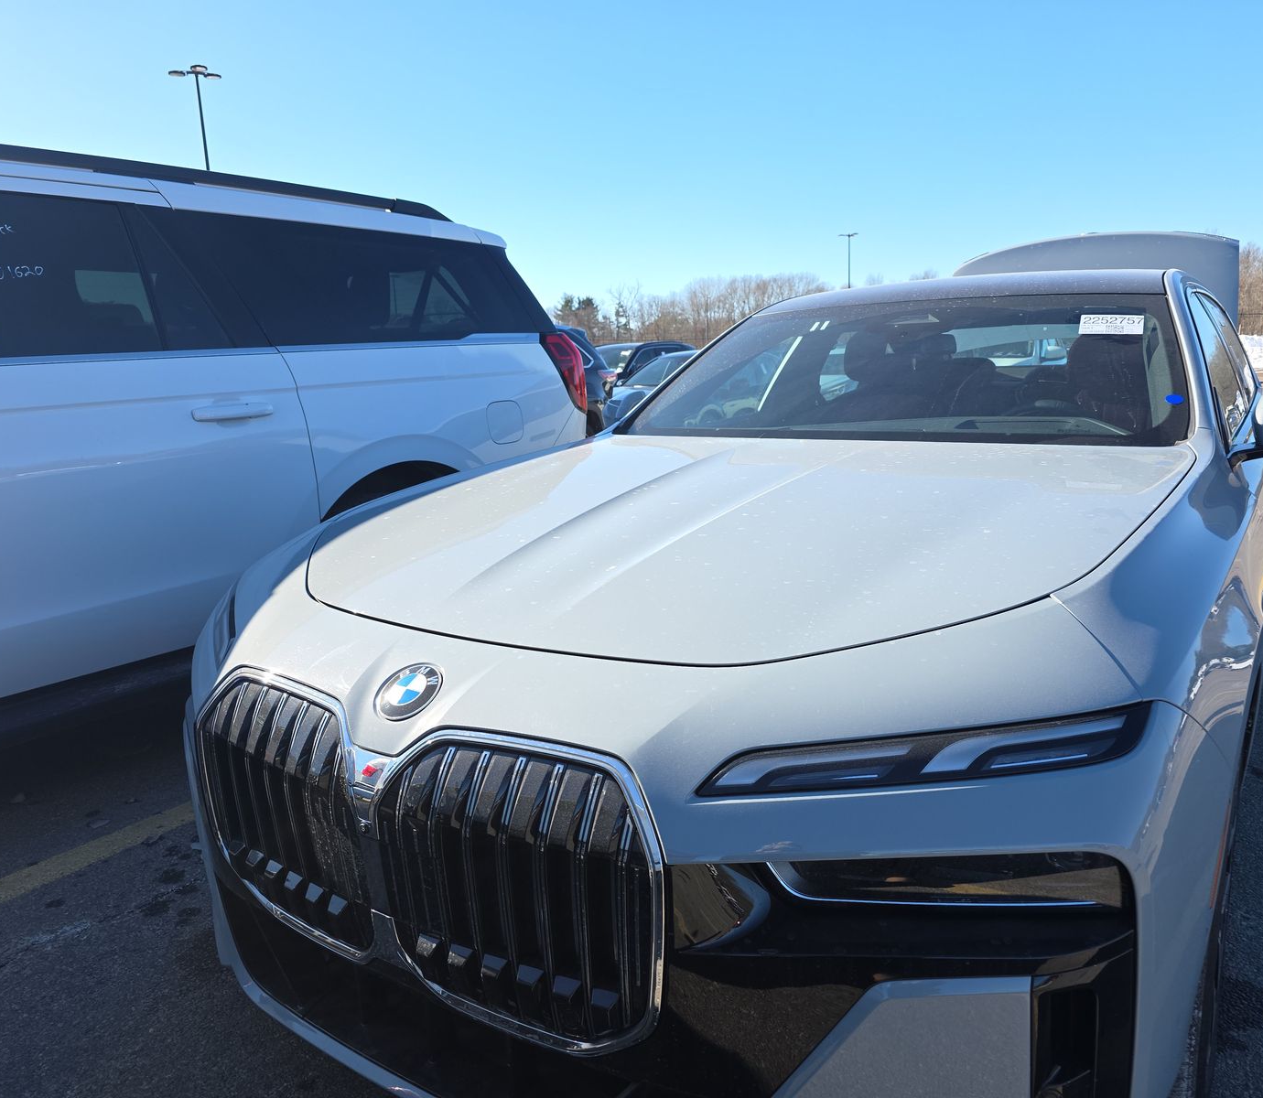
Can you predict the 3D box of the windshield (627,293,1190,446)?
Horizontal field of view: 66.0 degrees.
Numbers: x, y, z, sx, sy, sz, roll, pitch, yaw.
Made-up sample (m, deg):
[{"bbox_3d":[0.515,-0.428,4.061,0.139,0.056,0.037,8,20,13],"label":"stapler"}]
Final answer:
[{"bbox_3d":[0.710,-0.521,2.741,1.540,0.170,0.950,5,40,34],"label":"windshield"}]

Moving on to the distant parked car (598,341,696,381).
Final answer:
[{"bbox_3d":[-0.095,-3.373,19.675,1.870,1.640,4.650,4,13,31],"label":"distant parked car"}]

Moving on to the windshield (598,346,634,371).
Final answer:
[{"bbox_3d":[-0.609,-3.643,18.701,1.420,0.170,0.840,4,48,31],"label":"windshield"}]

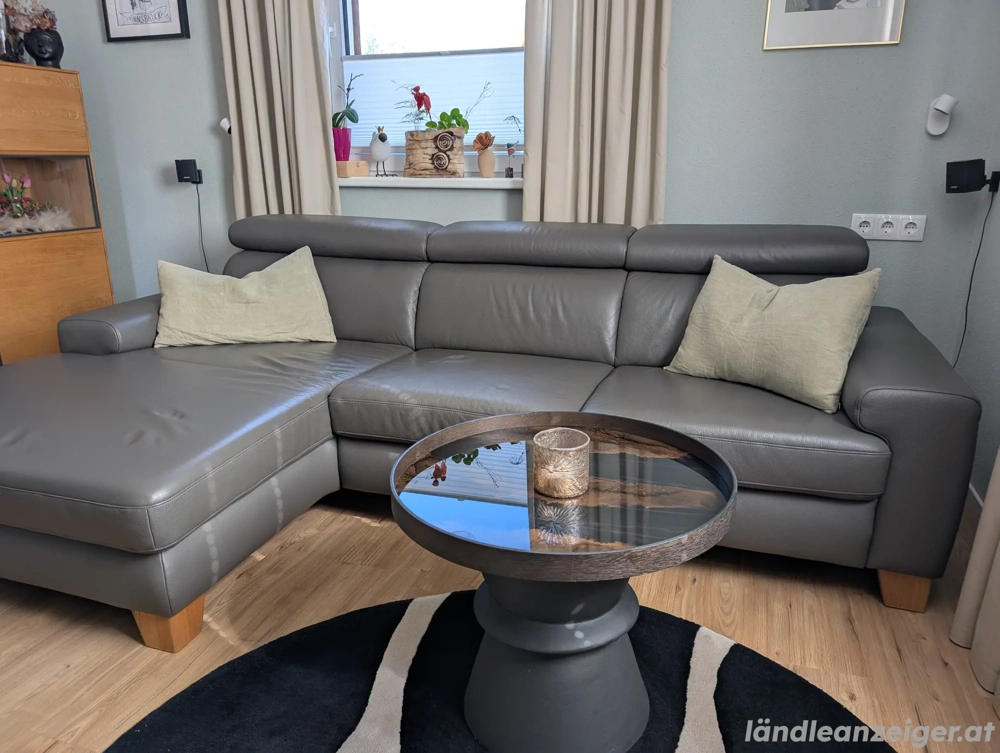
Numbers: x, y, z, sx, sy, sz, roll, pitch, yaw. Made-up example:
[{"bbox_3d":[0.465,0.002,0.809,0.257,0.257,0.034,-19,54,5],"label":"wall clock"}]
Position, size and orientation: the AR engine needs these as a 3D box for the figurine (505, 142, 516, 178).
[{"bbox_3d":[0.047,-0.852,2.731,0.052,0.136,0.045,1,17,3],"label":"figurine"}]

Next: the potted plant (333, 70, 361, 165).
[{"bbox_3d":[-0.642,-1.089,2.935,0.115,0.346,0.105,5,18,17],"label":"potted plant"}]

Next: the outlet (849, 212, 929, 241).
[{"bbox_3d":[1.324,-0.508,2.370,0.223,0.083,0.015,5,18,17],"label":"outlet"}]

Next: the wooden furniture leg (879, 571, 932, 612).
[{"bbox_3d":[1.021,0.522,1.787,0.118,0.100,0.110,5,18,17],"label":"wooden furniture leg"}]

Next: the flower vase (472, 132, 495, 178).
[{"bbox_3d":[-0.064,-0.882,2.770,0.088,0.173,0.078,2,17,8],"label":"flower vase"}]

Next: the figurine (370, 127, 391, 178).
[{"bbox_3d":[-0.487,-0.941,2.912,0.098,0.198,0.110,-11,20,-30],"label":"figurine"}]

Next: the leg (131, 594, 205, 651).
[{"bbox_3d":[-0.772,0.571,1.638,0.112,0.100,0.108,5,18,17],"label":"leg"}]

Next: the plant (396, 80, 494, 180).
[{"bbox_3d":[-0.231,-0.997,2.835,0.410,0.355,0.180,4,18,12],"label":"plant"}]

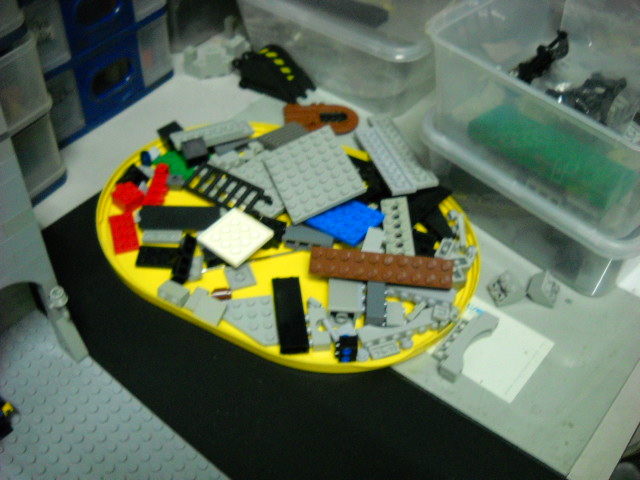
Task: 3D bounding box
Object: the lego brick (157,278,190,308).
[{"bbox_3d":[-0.082,0.031,0.428,0.016,0.008,0.010,23,54,18],"label":"lego brick"}]

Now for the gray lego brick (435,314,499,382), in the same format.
[{"bbox_3d":[0.079,0.057,0.415,0.017,0.008,0.046,31,57,23],"label":"gray lego brick"}]

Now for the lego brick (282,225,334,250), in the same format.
[{"bbox_3d":[-0.006,0.001,0.453,0.031,0.008,0.011,9,51,7],"label":"lego brick"}]

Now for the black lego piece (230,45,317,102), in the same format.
[{"bbox_3d":[-0.037,-0.126,0.570,0.060,0.017,0.040,23,50,17],"label":"black lego piece"}]

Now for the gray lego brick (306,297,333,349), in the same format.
[{"bbox_3d":[-0.001,0.046,0.416,0.011,0.008,0.032,-5,51,-4],"label":"gray lego brick"}]

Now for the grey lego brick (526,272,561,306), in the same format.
[{"bbox_3d":[0.131,0.029,0.442,0.016,0.011,0.016,23,50,17],"label":"grey lego brick"}]

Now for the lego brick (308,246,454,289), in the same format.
[{"bbox_3d":[0.035,0.015,0.430,0.080,0.005,0.016,5,64,1],"label":"lego brick"}]

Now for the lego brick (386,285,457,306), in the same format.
[{"bbox_3d":[0.057,0.031,0.434,0.043,0.008,0.011,12,48,7],"label":"lego brick"}]

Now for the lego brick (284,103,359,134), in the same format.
[{"bbox_3d":[0.001,-0.082,0.526,0.052,0.005,0.032,0,51,0],"label":"lego brick"}]

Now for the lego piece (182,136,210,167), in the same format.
[{"bbox_3d":[-0.081,-0.058,0.492,0.016,0.010,0.016,-15,50,-17],"label":"lego piece"}]

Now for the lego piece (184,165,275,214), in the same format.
[{"bbox_3d":[-0.055,-0.030,0.472,0.056,0.004,0.020,22,54,17],"label":"lego piece"}]

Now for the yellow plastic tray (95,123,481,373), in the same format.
[{"bbox_3d":[-0.021,-0.006,0.464,0.241,0.011,0.174,22,50,16],"label":"yellow plastic tray"}]

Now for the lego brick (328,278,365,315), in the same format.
[{"bbox_3d":[0.015,0.033,0.429,0.021,0.008,0.024,3,47,-2],"label":"lego brick"}]

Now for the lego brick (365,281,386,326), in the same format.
[{"bbox_3d":[0.032,0.033,0.426,0.011,0.008,0.032,2,51,2],"label":"lego brick"}]

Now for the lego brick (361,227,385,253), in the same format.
[{"bbox_3d":[0.031,0.006,0.448,0.011,0.008,0.028,13,52,10],"label":"lego brick"}]

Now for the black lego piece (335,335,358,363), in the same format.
[{"bbox_3d":[0.014,0.059,0.404,0.012,0.010,0.011,0,51,0],"label":"black lego piece"}]

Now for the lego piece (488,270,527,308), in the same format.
[{"bbox_3d":[0.109,0.028,0.442,0.018,0.010,0.016,-9,49,-12],"label":"lego piece"}]

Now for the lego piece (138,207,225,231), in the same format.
[{"bbox_3d":[-0.084,-0.013,0.455,0.048,0.003,0.016,1,47,-4],"label":"lego piece"}]

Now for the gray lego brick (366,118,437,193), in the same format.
[{"bbox_3d":[0.055,-0.058,0.501,0.016,0.005,0.066,-15,50,-17],"label":"gray lego brick"}]

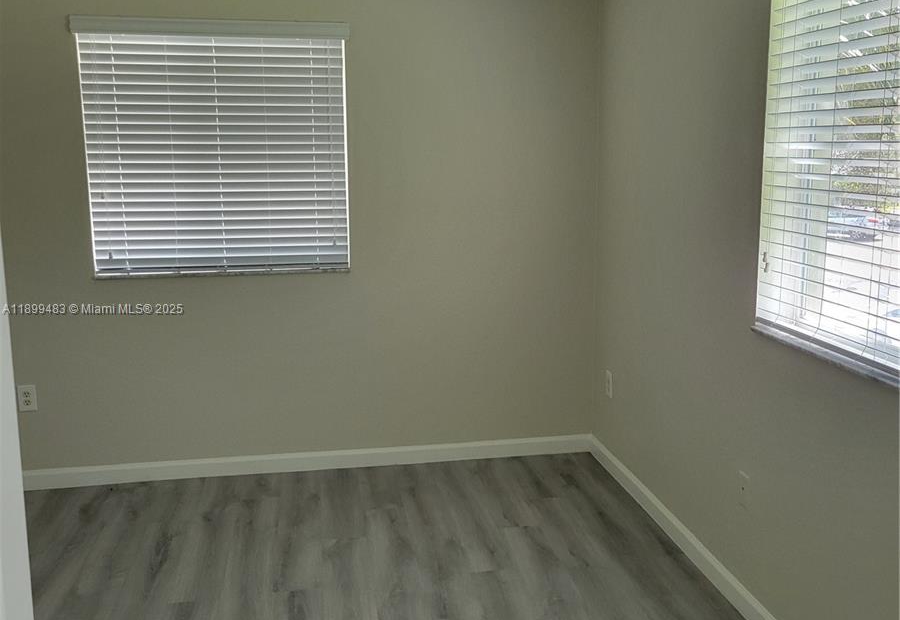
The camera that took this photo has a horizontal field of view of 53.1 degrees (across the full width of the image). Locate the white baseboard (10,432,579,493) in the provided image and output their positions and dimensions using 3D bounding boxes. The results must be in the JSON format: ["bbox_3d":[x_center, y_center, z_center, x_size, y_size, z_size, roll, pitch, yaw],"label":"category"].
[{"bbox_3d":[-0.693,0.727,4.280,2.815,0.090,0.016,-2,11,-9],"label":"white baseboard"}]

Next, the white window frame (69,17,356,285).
[{"bbox_3d":[-1.008,-0.709,3.961,1.145,1.085,0.085,-2,11,-9],"label":"white window frame"}]

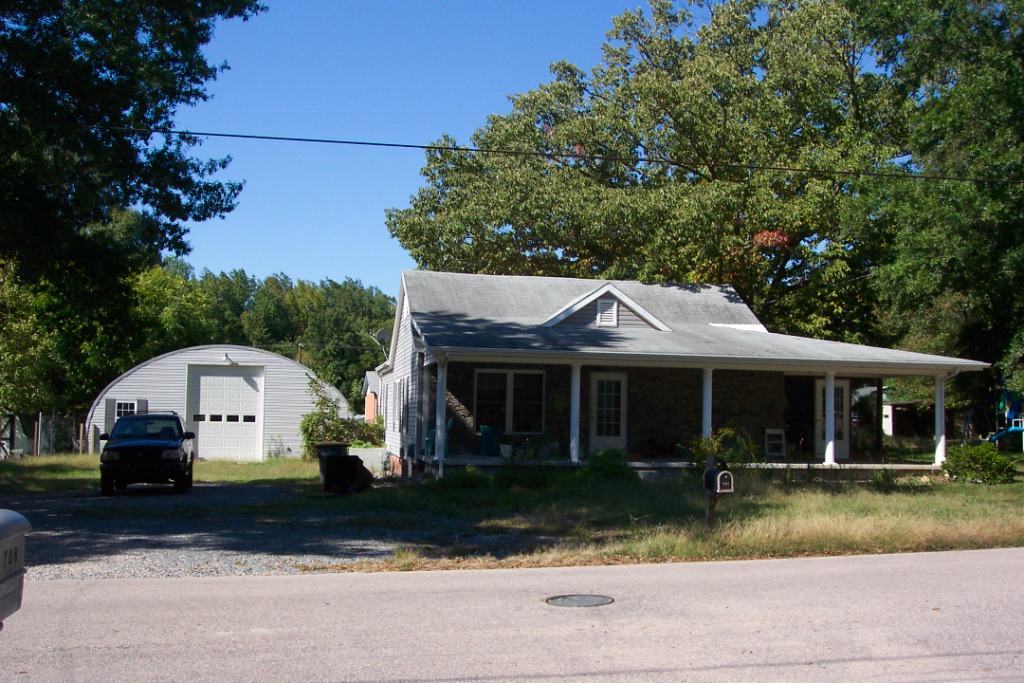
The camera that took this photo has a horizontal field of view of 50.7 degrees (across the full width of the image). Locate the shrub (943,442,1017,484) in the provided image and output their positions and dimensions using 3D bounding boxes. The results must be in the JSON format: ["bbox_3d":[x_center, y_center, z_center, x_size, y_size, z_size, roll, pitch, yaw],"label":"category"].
[{"bbox_3d":[10.639,2.785,24.599,1.550,0.920,1.350,2,-4,-11],"label":"shrub"}]

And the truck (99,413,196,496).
[{"bbox_3d":[-8.250,2.556,24.806,1.820,1.760,4.750,2,-4,-14],"label":"truck"}]

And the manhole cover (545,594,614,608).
[{"bbox_3d":[0.597,2.298,9.499,0.600,0.030,0.600,1,-4,0],"label":"manhole cover"}]

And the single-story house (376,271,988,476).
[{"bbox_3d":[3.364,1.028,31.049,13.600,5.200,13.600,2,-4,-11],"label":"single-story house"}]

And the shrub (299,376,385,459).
[{"bbox_3d":[-5.883,2.657,37.300,2.950,2.850,2.400,2,-4,-11],"label":"shrub"}]

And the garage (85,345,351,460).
[{"bbox_3d":[-12.383,2.838,49.538,10.500,4.630,13.000,2,-4,-7],"label":"garage"}]

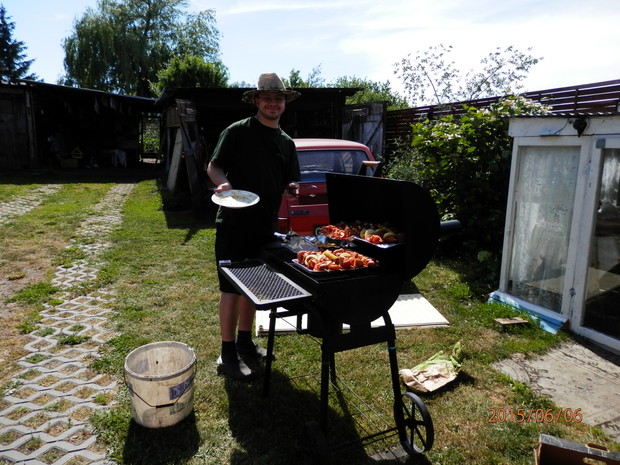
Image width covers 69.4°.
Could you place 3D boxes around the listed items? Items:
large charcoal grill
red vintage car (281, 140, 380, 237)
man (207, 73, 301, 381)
[{"bbox_3d":[0.035,0.354,2.225,0.857,1.262,0.864,-5,11,-23],"label":"large charcoal grill"},{"bbox_3d":[-0.094,-0.613,6.896,1.580,1.480,4.000,-4,11,-17],"label":"red vintage car"},{"bbox_3d":[-0.367,-0.041,2.793,0.560,1.840,0.430,-6,12,-29],"label":"man"}]

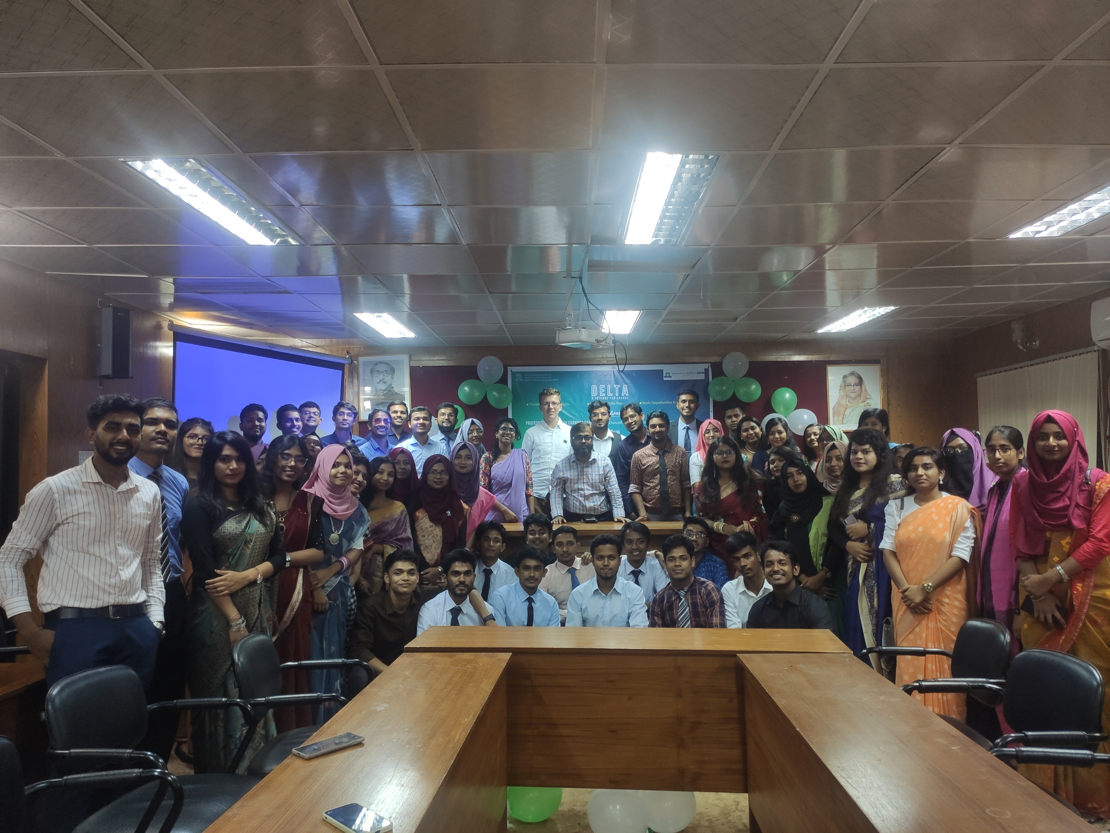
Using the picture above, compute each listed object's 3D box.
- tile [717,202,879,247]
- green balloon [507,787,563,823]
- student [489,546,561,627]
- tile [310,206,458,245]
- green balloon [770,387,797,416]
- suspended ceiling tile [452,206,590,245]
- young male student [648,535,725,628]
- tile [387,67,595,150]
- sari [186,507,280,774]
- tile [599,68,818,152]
[{"bbox_3d":[1.069,-0.876,3.758,0.600,0.018,0.600,0,-3,1],"label":"tile"},{"bbox_3d":[-0.088,1.543,3.444,0.245,0.250,0.245,0,-3,1],"label":"green balloon"},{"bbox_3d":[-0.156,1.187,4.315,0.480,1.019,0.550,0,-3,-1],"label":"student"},{"bbox_3d":[-0.760,-0.869,3.789,0.600,0.018,0.600,0,-3,1],"label":"tile"},{"bbox_3d":[1.977,-0.131,7.200,0.230,0.260,0.230,0,-3,1],"label":"green balloon"},{"bbox_3d":[-0.149,-0.864,3.751,0.600,0.020,0.600,0,-3,1],"label":"suspended ceiling tile"},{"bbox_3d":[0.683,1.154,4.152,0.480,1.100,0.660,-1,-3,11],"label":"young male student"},{"bbox_3d":[-0.171,-0.932,2.544,0.598,0.015,0.598,0,-3,1],"label":"tile"},{"bbox_3d":[-1.312,0.995,3.365,0.390,1.260,0.320,1,-3,-22],"label":"sari"},{"bbox_3d":[0.438,-0.940,2.550,0.600,0.018,0.600,0,-3,1],"label":"tile"}]

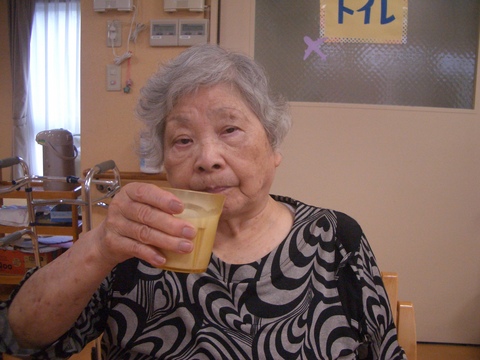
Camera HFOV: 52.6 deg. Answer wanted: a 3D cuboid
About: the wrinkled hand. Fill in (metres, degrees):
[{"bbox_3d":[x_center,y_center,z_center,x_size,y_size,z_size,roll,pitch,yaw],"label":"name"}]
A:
[{"bbox_3d":[-0.095,0.044,0.497,0.100,0.080,0.088,18,-2,-6],"label":"wrinkled hand"}]

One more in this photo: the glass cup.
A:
[{"bbox_3d":[-0.057,0.051,0.505,0.075,0.081,0.075,8,-3,0],"label":"glass cup"}]

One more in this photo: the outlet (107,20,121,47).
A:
[{"bbox_3d":[-0.582,-0.679,2.245,0.070,0.120,0.012,3,4,13],"label":"outlet"}]

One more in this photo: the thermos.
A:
[{"bbox_3d":[-0.924,-0.101,2.460,0.200,0.312,0.165,3,4,11],"label":"thermos"}]

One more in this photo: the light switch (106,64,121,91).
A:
[{"bbox_3d":[-0.587,-0.479,2.260,0.070,0.120,0.011,3,4,13],"label":"light switch"}]

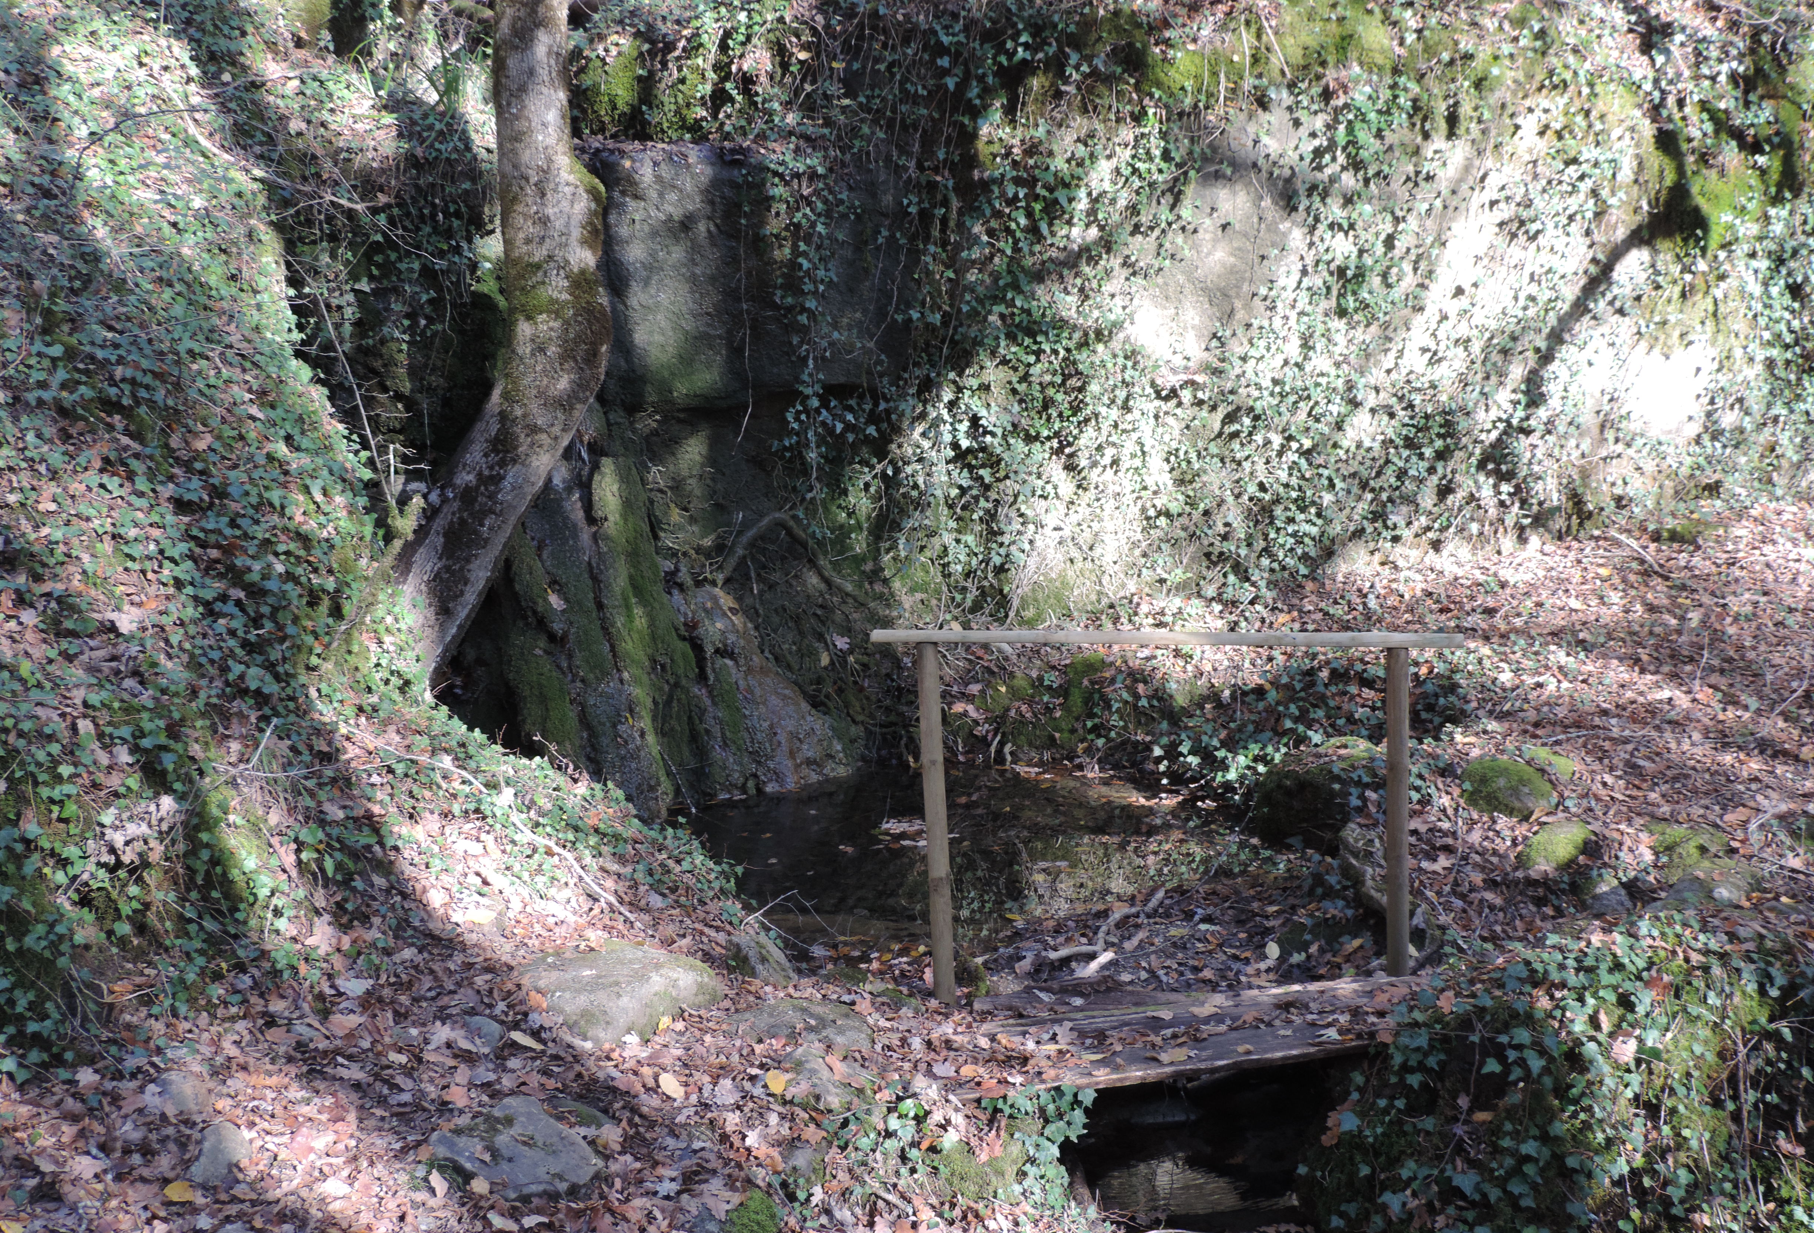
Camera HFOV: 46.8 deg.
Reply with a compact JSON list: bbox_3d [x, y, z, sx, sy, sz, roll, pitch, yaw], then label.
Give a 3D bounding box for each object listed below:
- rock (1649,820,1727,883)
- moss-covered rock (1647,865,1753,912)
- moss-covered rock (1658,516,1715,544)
[{"bbox_3d":[2.353,0.709,6.318,0.214,0.182,0.171,-2,11,0],"label":"rock"},{"bbox_3d":[2.314,0.792,6.109,0.294,0.103,0.206,-4,11,-10],"label":"moss-covered rock"},{"bbox_3d":[3.770,-0.418,10.130,0.251,0.136,0.189,-2,11,0],"label":"moss-covered rock"}]

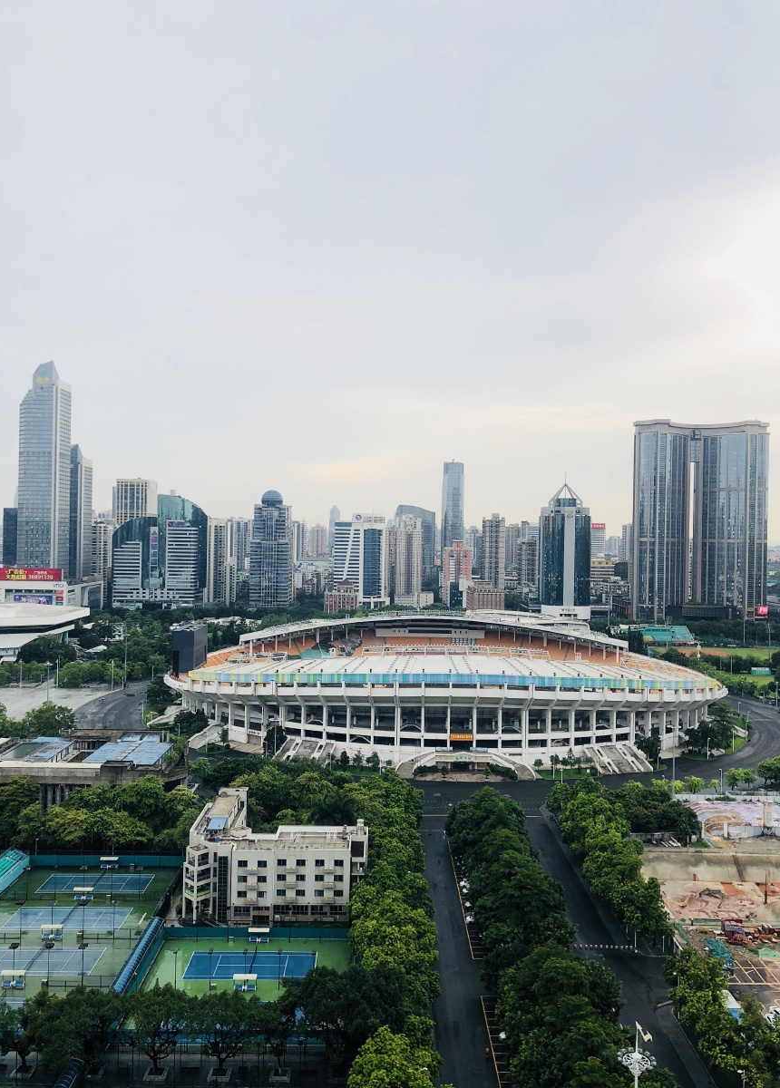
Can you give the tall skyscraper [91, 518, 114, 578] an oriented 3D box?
[{"bbox_3d":[-292.890,25.060,898.340,19.100,103.500,22.000,1,0,-1],"label":"tall skyscraper"}]

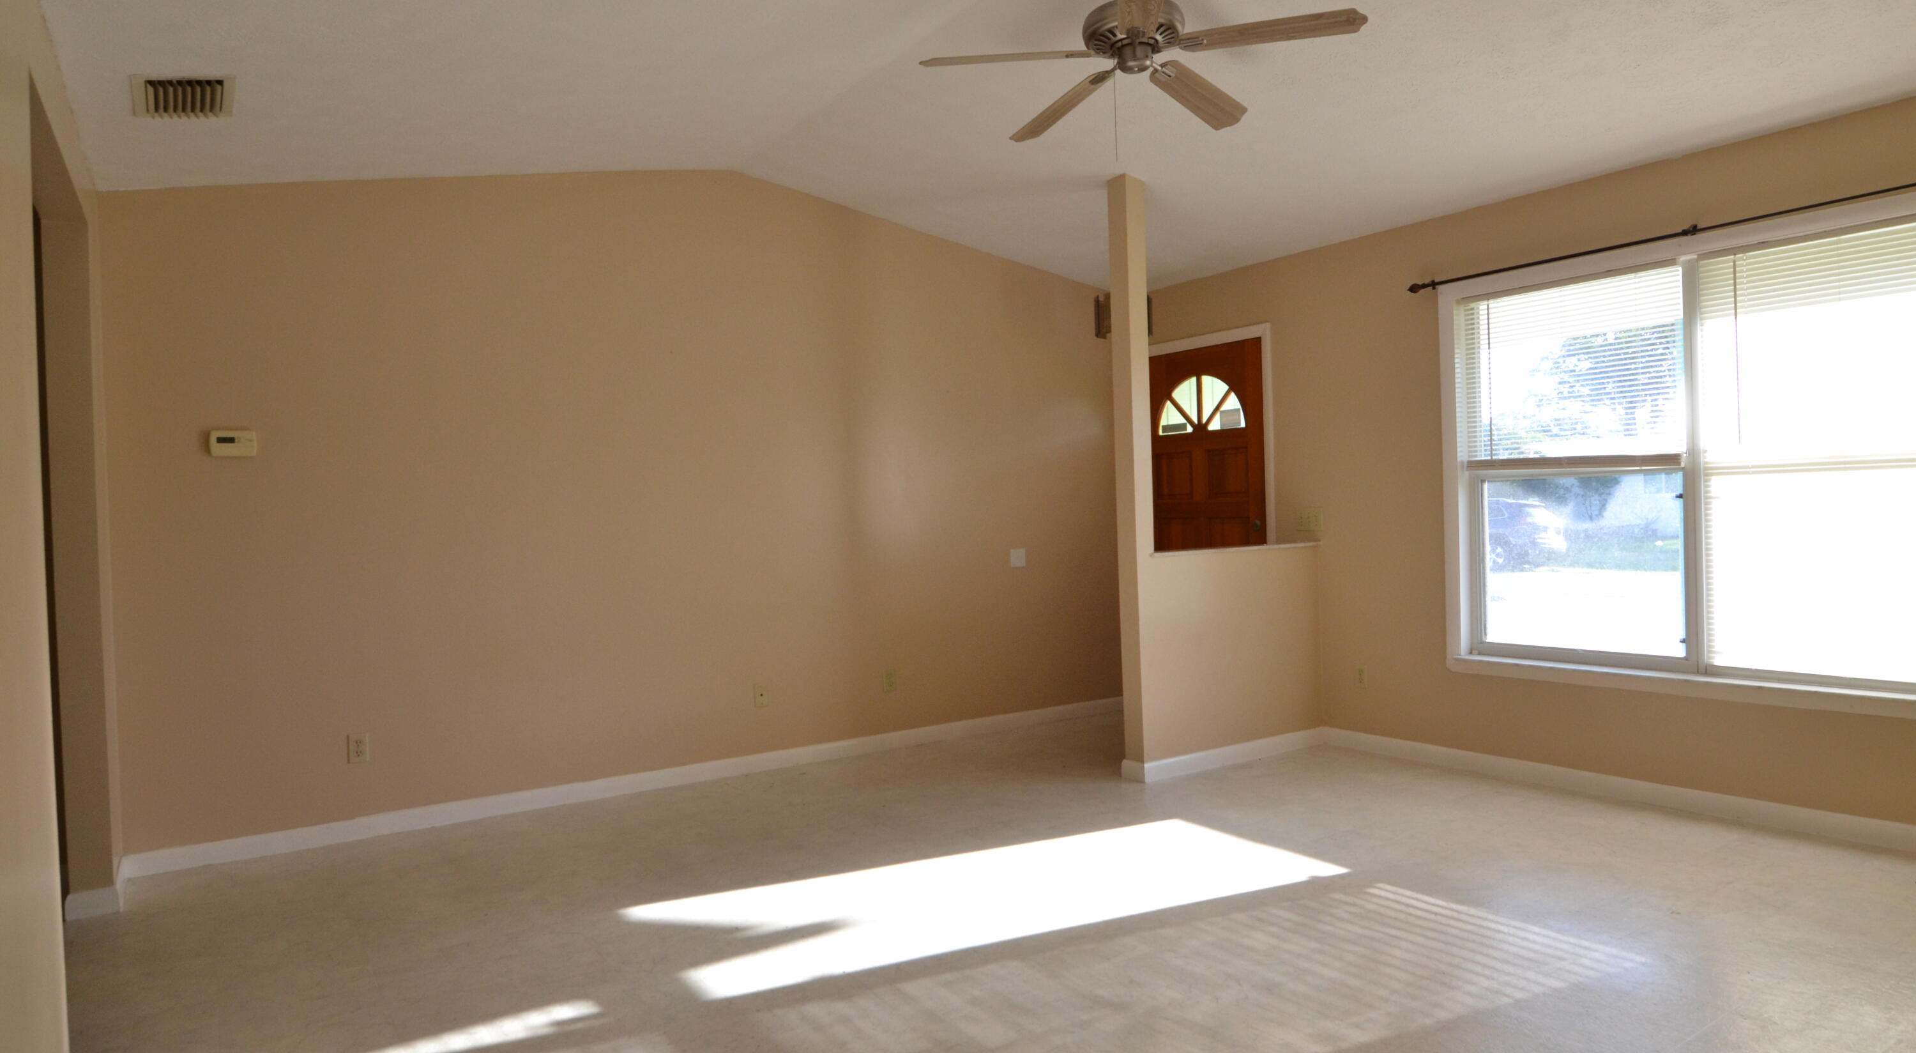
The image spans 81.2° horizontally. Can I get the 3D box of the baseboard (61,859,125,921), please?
[{"bbox_3d":[-2.889,1.211,3.757,0.148,0.086,0.436,-2,1,-34],"label":"baseboard"}]

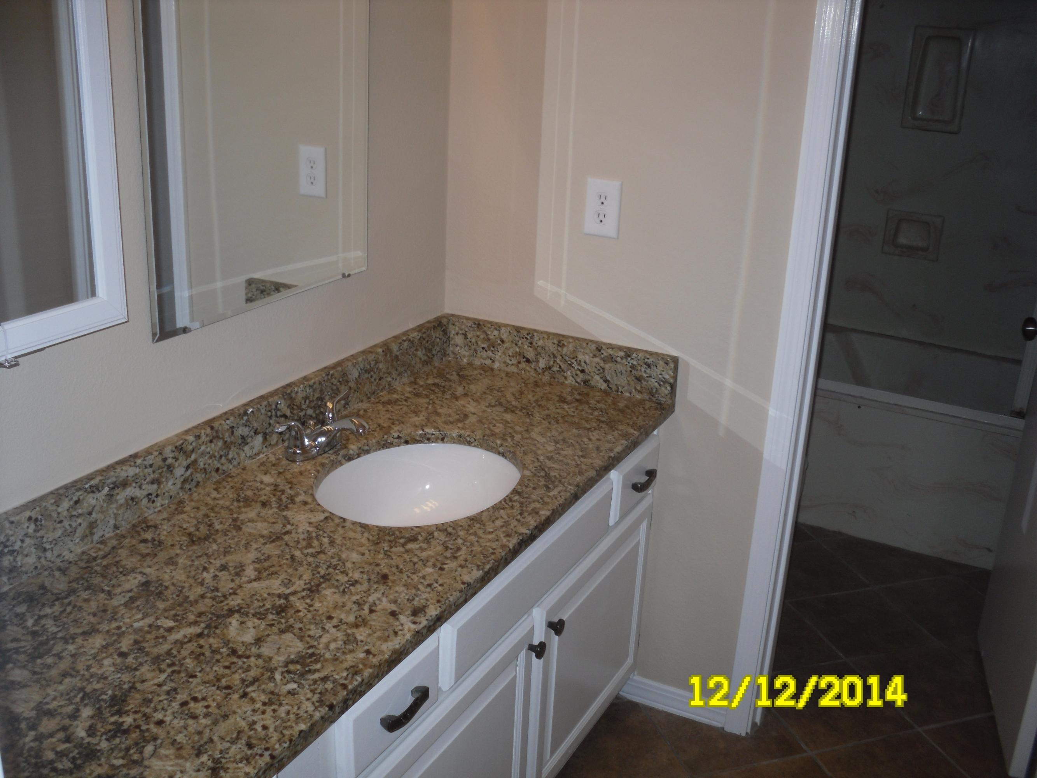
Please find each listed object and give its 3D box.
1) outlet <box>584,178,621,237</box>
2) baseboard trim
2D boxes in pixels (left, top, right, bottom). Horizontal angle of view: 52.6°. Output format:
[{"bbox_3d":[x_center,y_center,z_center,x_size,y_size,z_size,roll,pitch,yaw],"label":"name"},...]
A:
[{"bbox_3d":[0.178,-0.378,2.201,0.078,0.121,0.010,12,22,25],"label":"outlet"},{"bbox_3d":[0.368,0.739,2.486,0.262,0.064,0.015,12,22,25],"label":"baseboard trim"}]

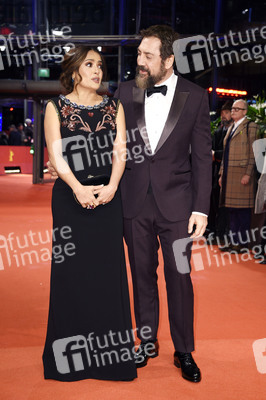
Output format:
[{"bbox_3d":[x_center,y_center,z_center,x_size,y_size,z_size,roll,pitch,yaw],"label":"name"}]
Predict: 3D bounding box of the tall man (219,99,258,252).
[{"bbox_3d":[1.218,-0.317,7.949,0.380,1.740,0.540,-3,6,-38],"label":"tall man"}]

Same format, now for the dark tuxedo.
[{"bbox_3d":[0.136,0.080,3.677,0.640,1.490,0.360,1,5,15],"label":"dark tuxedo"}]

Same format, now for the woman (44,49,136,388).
[{"bbox_3d":[-0.226,0.039,3.624,0.500,1.700,0.400,-1,4,-8],"label":"woman"}]

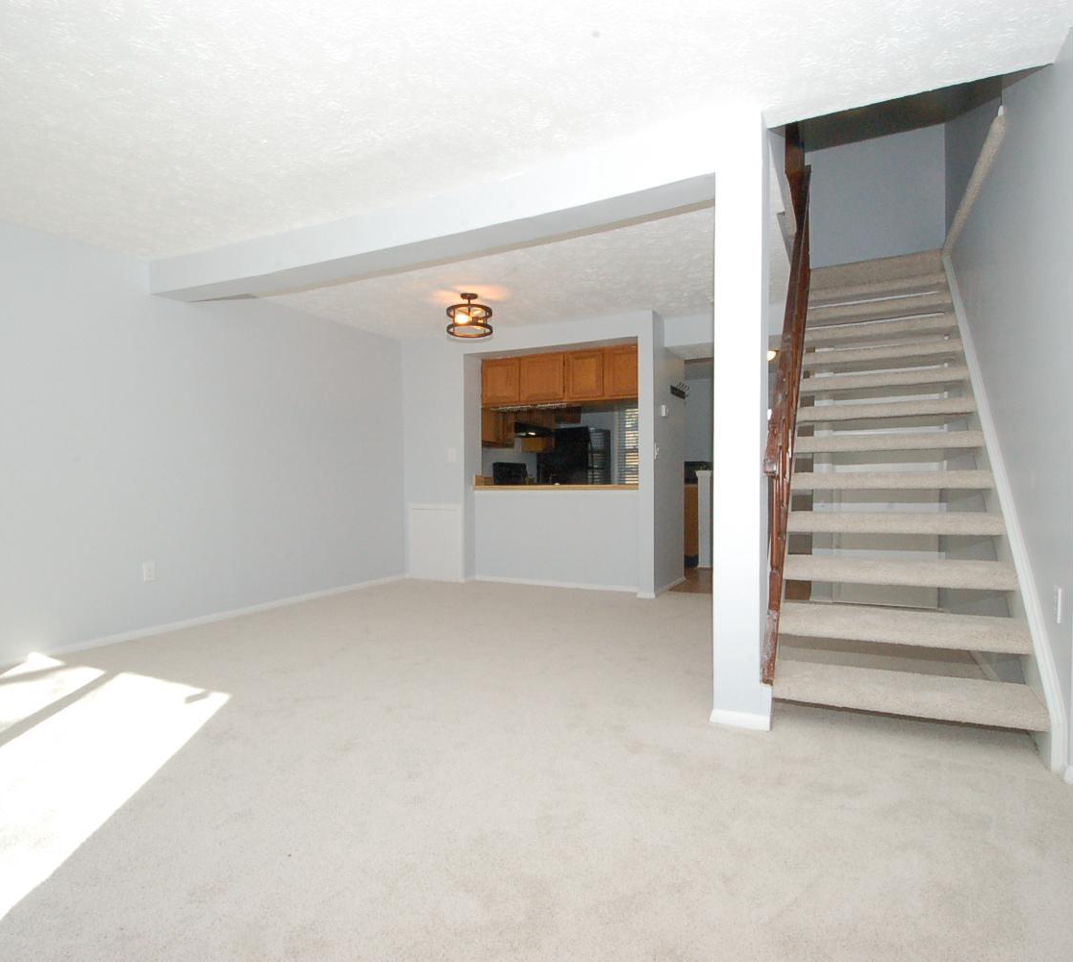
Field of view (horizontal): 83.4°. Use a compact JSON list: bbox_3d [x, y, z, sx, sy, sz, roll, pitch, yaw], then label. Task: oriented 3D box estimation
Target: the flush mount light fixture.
[{"bbox_3d":[-0.523,-1.306,4.732,0.356,0.300,0.356,0,0,0],"label":"flush mount light fixture"}]

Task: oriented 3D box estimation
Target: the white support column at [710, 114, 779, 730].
[{"bbox_3d":[0.862,-0.233,2.503,0.201,2.432,0.241,0,1,27],"label":"white support column"}]

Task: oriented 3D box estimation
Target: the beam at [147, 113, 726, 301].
[{"bbox_3d":[-0.867,-1.336,3.326,3.630,0.220,0.180,0,0,26],"label":"beam"}]

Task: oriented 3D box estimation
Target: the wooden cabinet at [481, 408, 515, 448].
[{"bbox_3d":[-0.603,-0.780,7.064,0.330,0.760,0.760,0,0,27],"label":"wooden cabinet"}]

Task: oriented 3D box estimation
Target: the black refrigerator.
[{"bbox_3d":[0.556,0.103,8.808,0.780,1.700,0.790,0,0,27],"label":"black refrigerator"}]

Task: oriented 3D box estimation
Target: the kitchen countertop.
[{"bbox_3d":[0.259,0.061,5.798,1.680,0.055,0.550,0,0,27],"label":"kitchen countertop"}]

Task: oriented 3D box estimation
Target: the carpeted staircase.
[{"bbox_3d":[1.969,-0.371,3.369,0.880,2.620,2.700,0,0,27],"label":"carpeted staircase"}]

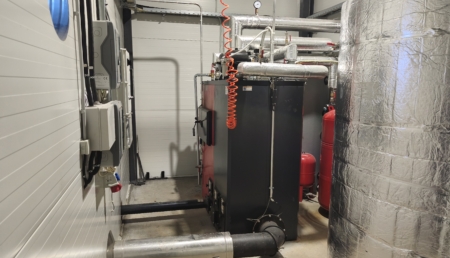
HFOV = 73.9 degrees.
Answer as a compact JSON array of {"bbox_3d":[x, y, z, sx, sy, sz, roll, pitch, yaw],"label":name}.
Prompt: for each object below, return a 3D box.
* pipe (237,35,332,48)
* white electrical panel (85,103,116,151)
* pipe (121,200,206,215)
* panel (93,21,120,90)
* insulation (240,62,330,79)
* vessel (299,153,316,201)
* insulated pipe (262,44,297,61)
[{"bbox_3d":[0.802,-1.116,3.843,1.312,0.125,0.125,-2,9,-14],"label":"pipe"},{"bbox_3d":[-0.734,-0.022,1.787,0.115,0.232,0.304,-2,9,-14],"label":"white electrical panel"},{"bbox_3d":[-0.711,0.934,3.599,0.992,0.093,0.093,-2,9,-14],"label":"pipe"},{"bbox_3d":[-0.818,-0.502,2.110,0.136,0.429,0.320,-2,9,-14],"label":"panel"},{"bbox_3d":[0.603,-0.591,3.037,1.002,0.122,0.122,-2,9,-14],"label":"insulation"},{"bbox_3d":[1.100,0.666,4.190,0.368,0.662,0.368,-2,9,-14],"label":"vessel"},{"bbox_3d":[0.579,-0.841,3.335,0.115,0.115,0.880,-1,9,-7],"label":"insulated pipe"}]

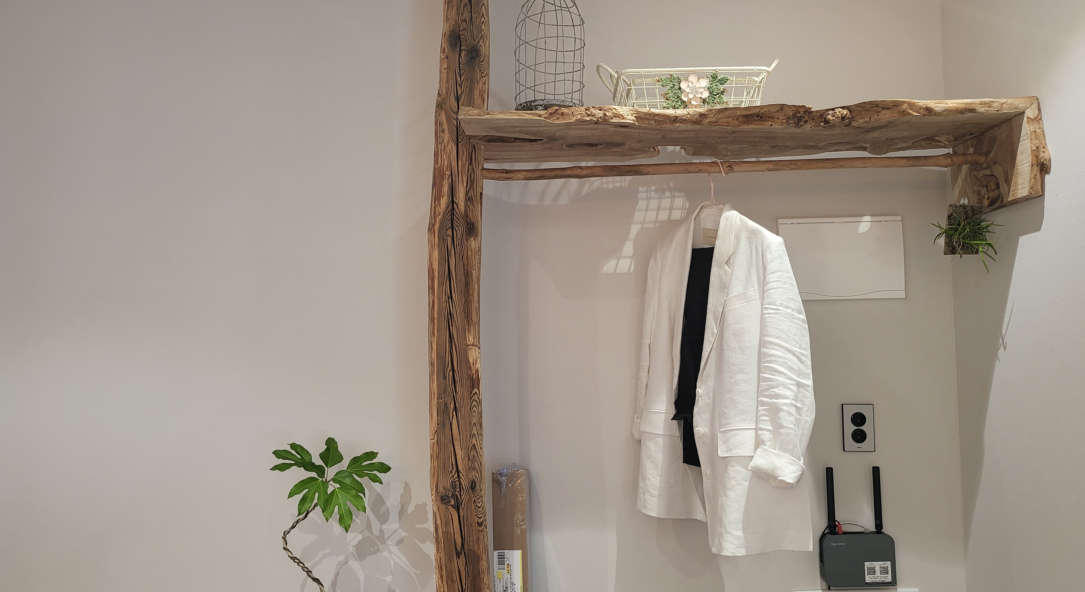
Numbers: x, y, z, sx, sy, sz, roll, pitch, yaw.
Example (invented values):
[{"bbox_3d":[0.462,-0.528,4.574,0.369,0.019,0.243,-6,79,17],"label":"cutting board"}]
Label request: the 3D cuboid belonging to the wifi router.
[{"bbox_3d":[0.782,0.573,1.878,0.176,0.290,0.043,-1,-4,1],"label":"wifi router"}]

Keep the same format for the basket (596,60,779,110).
[{"bbox_3d":[0.341,-0.473,1.769,0.429,0.152,0.230,-1,-4,1],"label":"basket"}]

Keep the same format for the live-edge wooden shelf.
[{"bbox_3d":[0.440,-0.295,1.758,1.225,0.214,0.385,-1,-4,1],"label":"live-edge wooden shelf"}]

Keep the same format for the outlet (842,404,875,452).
[{"bbox_3d":[0.805,0.336,1.915,0.077,0.121,0.012,-1,-4,1],"label":"outlet"}]

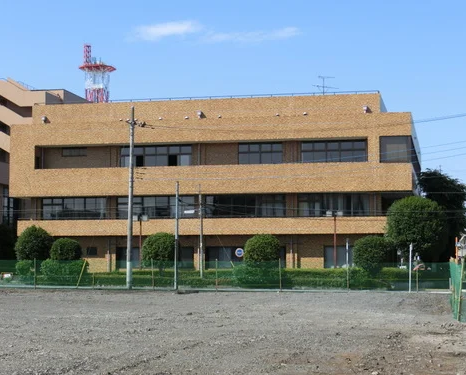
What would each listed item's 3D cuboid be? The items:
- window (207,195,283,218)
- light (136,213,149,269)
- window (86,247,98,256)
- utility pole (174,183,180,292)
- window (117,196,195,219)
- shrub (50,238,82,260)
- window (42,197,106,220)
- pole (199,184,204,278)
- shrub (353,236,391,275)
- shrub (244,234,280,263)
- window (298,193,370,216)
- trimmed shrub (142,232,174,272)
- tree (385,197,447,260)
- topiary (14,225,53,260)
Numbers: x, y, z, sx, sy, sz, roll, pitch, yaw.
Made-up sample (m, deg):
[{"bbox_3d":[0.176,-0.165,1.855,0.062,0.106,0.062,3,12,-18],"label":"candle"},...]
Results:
[{"bbox_3d":[0.910,1.402,73.617,5.936,1.785,0.200,-1,-4,12],"label":"window"},{"bbox_3d":[-6.047,3.611,67.000,1.027,3.910,0.400,-1,-4,12],"label":"light"},{"bbox_3d":[-10.802,4.925,77.623,0.890,0.713,0.120,-1,-4,12],"label":"window"},{"bbox_3d":[-3.303,2.838,59.738,0.200,6.465,0.200,0,-4,12],"label":"utility pole"},{"bbox_3d":[-5.674,1.483,74.992,6.006,1.707,0.200,-1,-4,12],"label":"window"},{"bbox_3d":[-10.571,4.051,64.000,2.089,1.646,2.089,-1,-4,12],"label":"shrub"},{"bbox_3d":[-12.291,1.700,78.177,5.193,1.858,0.150,-1,-4,12],"label":"window"},{"bbox_3d":[-2.071,2.947,65.732,0.190,6.303,0.190,-2,-4,12],"label":"pole"},{"bbox_3d":[8.569,4.262,62.000,2.361,2.514,2.361,-1,-4,12],"label":"shrub"},{"bbox_3d":[1.748,3.924,62.000,2.207,2.085,2.207,-1,-4,12],"label":"shrub"},{"bbox_3d":[7.187,1.252,72.310,5.154,1.789,0.200,-1,-4,12],"label":"window"},{"bbox_3d":[-4.642,4.112,63.000,2.118,2.617,2.118,0,-4,0],"label":"trimmed shrub"},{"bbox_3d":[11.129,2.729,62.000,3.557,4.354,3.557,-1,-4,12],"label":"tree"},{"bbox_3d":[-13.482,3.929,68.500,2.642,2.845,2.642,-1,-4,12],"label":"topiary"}]

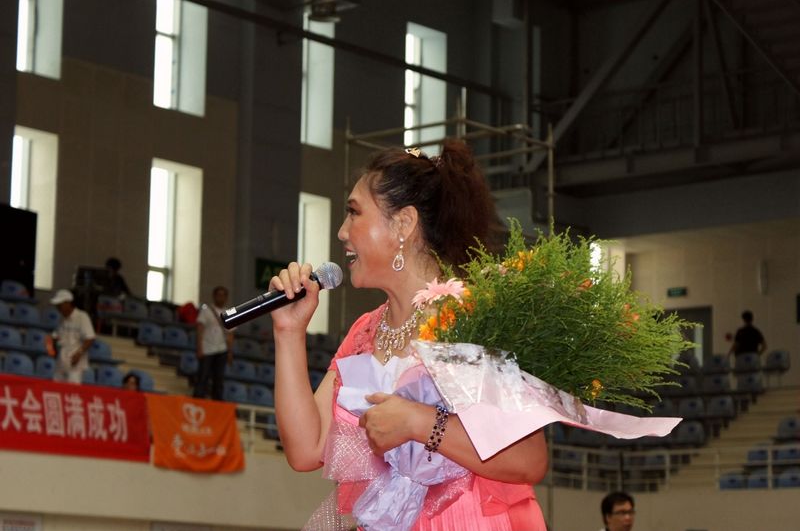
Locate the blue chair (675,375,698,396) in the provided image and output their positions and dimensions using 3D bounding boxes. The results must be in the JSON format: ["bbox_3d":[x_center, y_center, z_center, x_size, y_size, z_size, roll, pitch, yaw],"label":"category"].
[{"bbox_3d":[4.423,1.878,36.200,0.430,0.360,0.420,-5,-11,30],"label":"blue chair"}]

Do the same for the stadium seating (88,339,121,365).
[{"bbox_3d":[-3.608,1.038,28.315,0.400,0.340,0.440,-6,-11,38],"label":"stadium seating"}]

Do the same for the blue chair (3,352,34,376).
[{"bbox_3d":[-4.236,1.139,26.208,0.400,0.340,0.440,-6,-11,38],"label":"blue chair"}]

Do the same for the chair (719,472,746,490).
[{"bbox_3d":[4.440,2.965,31.386,0.440,0.340,0.400,-5,-10,32],"label":"chair"}]

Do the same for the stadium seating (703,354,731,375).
[{"bbox_3d":[4.846,1.496,35.913,0.420,0.340,0.380,-4,-10,30],"label":"stadium seating"}]

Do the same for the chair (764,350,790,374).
[{"bbox_3d":[5.749,1.447,35.622,0.440,0.340,0.400,-5,-10,32],"label":"chair"}]

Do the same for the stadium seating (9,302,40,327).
[{"bbox_3d":[-4.762,0.654,29.900,0.420,0.360,0.430,-7,-13,41],"label":"stadium seating"}]

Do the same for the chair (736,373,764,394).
[{"bbox_3d":[5.356,1.821,35.700,0.430,0.360,0.420,-6,-11,34],"label":"chair"}]

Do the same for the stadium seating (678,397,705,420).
[{"bbox_3d":[4.285,2.116,34.452,0.440,0.340,0.400,-5,-10,32],"label":"stadium seating"}]

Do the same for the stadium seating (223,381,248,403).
[{"bbox_3d":[-2.018,1.608,29.390,0.380,0.340,0.420,-6,-11,38],"label":"stadium seating"}]

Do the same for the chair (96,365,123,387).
[{"bbox_3d":[-3.334,1.328,27.309,0.400,0.340,0.440,-6,-11,38],"label":"chair"}]

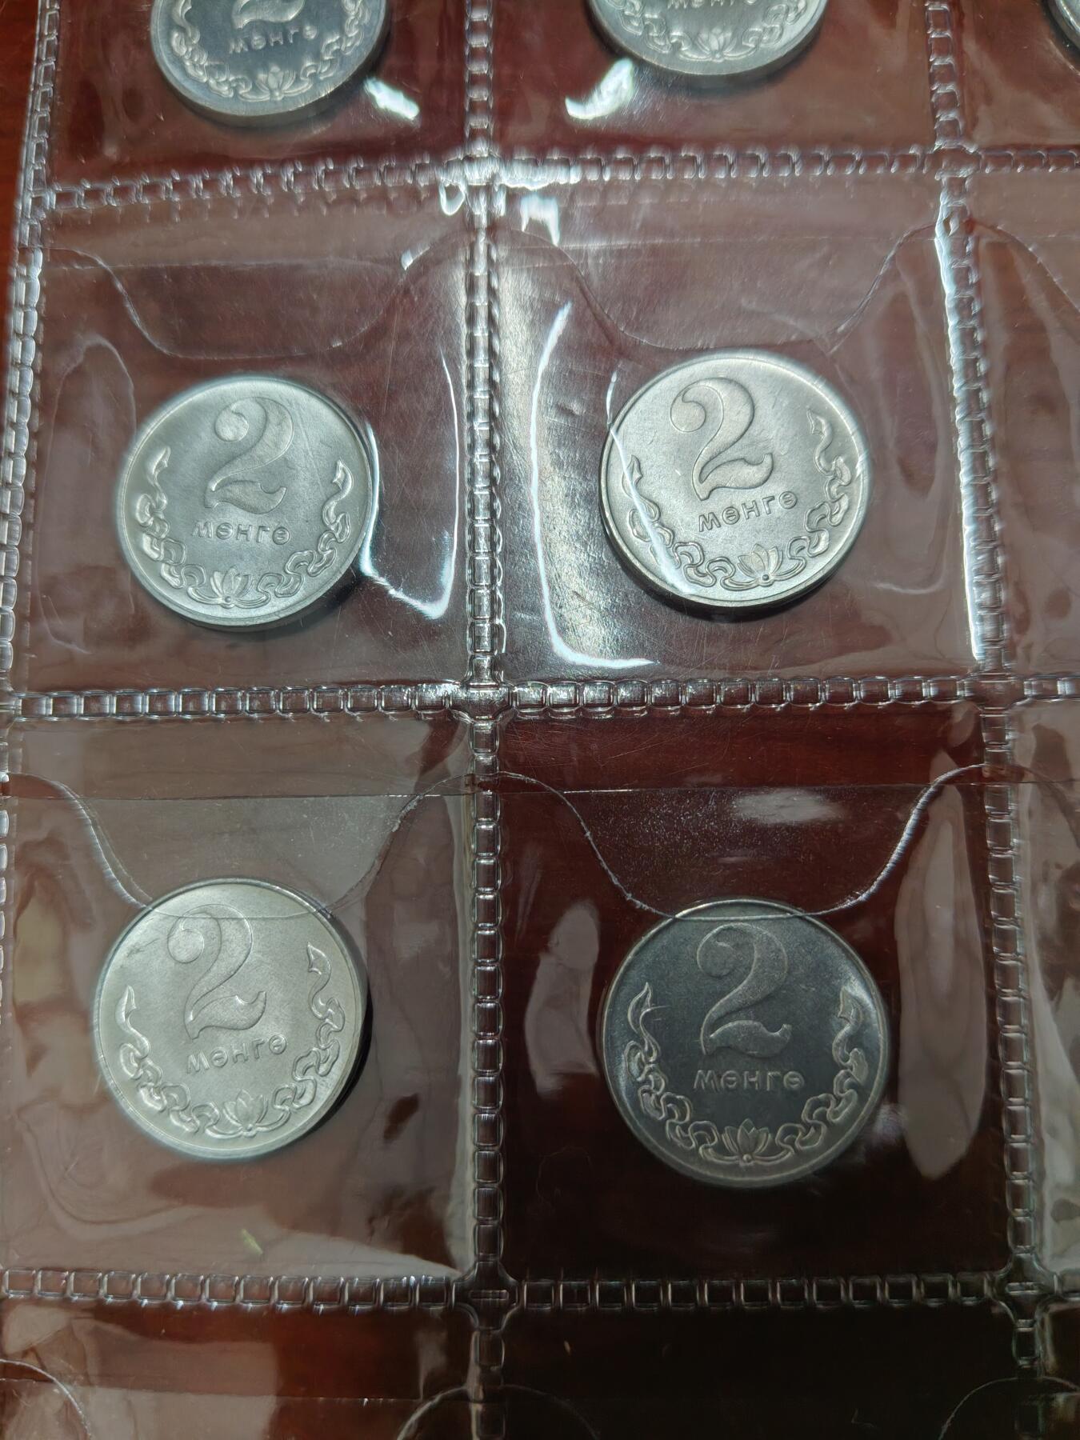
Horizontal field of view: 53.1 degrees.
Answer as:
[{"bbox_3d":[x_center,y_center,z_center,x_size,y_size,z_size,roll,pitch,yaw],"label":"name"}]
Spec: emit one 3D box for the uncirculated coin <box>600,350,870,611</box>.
[{"bbox_3d":[0.015,-0.018,0.082,0.020,0.001,0.020,-1,83,5],"label":"uncirculated coin"}]

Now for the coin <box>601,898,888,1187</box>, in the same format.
[{"bbox_3d":[0.014,0.023,0.077,0.020,0.001,0.020,0,84,3],"label":"coin"}]

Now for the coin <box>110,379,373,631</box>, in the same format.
[{"bbox_3d":[-0.023,-0.017,0.083,0.020,0.001,0.020,3,83,5],"label":"coin"}]

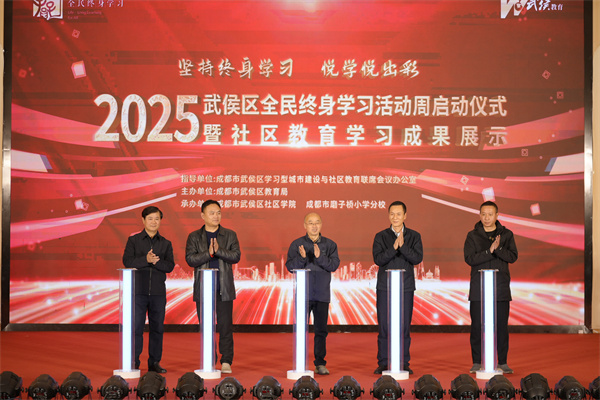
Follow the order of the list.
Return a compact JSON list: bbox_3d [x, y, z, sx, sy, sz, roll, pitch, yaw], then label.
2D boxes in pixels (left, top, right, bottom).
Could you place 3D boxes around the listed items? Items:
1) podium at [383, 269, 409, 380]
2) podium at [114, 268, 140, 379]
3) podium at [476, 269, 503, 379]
[{"bbox_3d":[0.932,1.205,11.316,0.263,1.060,0.263,0,-2,0],"label":"podium"},{"bbox_3d":[-1.671,1.196,11.316,0.263,1.060,0.263,0,-2,0],"label":"podium"},{"bbox_3d":[1.842,1.205,11.316,0.263,1.060,0.263,0,-2,0],"label":"podium"}]

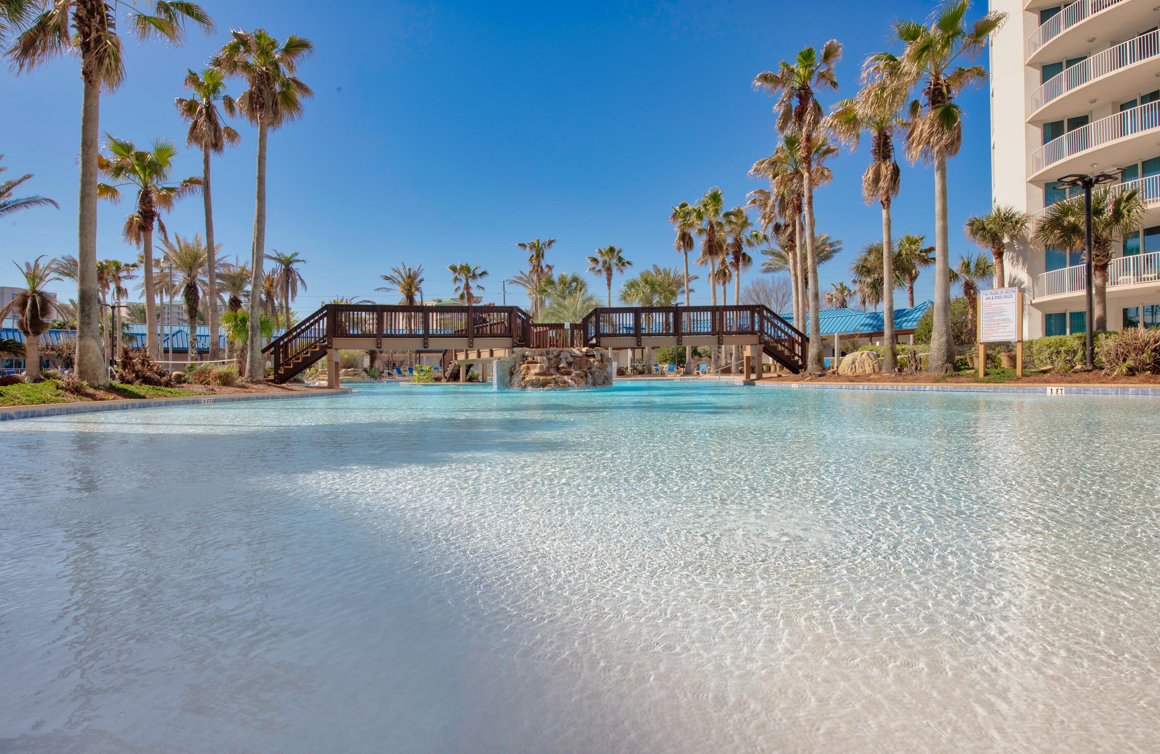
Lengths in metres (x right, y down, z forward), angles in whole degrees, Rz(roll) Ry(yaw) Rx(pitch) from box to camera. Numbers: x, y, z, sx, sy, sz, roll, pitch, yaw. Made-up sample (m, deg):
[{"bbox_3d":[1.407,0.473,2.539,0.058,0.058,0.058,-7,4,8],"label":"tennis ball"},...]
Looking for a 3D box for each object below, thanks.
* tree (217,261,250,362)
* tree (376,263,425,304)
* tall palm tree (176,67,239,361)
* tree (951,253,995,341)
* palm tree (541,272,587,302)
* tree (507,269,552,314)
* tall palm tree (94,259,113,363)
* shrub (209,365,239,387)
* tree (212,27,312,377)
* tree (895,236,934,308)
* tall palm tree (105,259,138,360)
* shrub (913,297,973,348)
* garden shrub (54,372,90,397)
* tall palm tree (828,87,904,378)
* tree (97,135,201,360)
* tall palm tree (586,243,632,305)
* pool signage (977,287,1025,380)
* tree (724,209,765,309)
[{"bbox_3d":[-18.870,-3.237,33.500,2.500,6.326,2.500,-1,0,0],"label":"tree"},{"bbox_3d":[-13.486,-4.564,46.000,3.700,8.040,3.700,-1,0,0],"label":"tree"},{"bbox_3d":[-15.192,-6.294,25.000,2.600,12.737,2.500,-1,0,0],"label":"tall palm tree"},{"bbox_3d":[18.234,-3.250,28.513,2.300,5.064,2.300,-1,0,0],"label":"tree"},{"bbox_3d":[-0.959,-3.315,37.000,2.900,6.083,2.800,-1,0,0],"label":"palm tree"},{"bbox_3d":[-3.140,-3.841,42.000,3.400,7.122,3.300,-1,0,0],"label":"tree"},{"bbox_3d":[-38.119,-4.808,49.000,2.400,9.398,2.400,-1,0,0],"label":"tall palm tree"},{"bbox_3d":[-9.774,-0.025,16.800,0.820,0.597,0.750,-1,0,0],"label":"shrub"},{"bbox_3d":[-10.624,-5.737,20.500,3.500,11.840,3.500,-1,0,0],"label":"tree"},{"bbox_3d":[25.626,-5.846,47.025,2.972,10.300,2.972,-1,0,0],"label":"tree"},{"bbox_3d":[-35.932,-4.478,48.026,2.300,9.526,2.300,-1,0,0],"label":"tall palm tree"},{"bbox_3d":[16.946,-2.216,28.503,2.577,3.080,2.577,-1,0,0],"label":"shrub"},{"bbox_3d":[-10.280,0.147,12.400,0.760,0.477,0.700,-1,0,0],"label":"garden shrub"},{"bbox_3d":[9.748,-5.143,20.800,3.000,9.920,3.000,-1,0,0],"label":"tall palm tree"},{"bbox_3d":[-17.268,-4.752,24.500,4.100,9.870,4.100,-1,0,0],"label":"tree"},{"bbox_3d":[2.322,-5.478,49.000,3.700,10.230,3.700,-1,0,0],"label":"tall palm tree"},{"bbox_3d":[9.894,-1.034,14.400,0.150,2.120,0.980,-1,0,-33],"label":"pool signage"},{"bbox_3d":[10.555,-5.587,39.500,2.900,10.706,2.800,-1,0,0],"label":"tree"}]

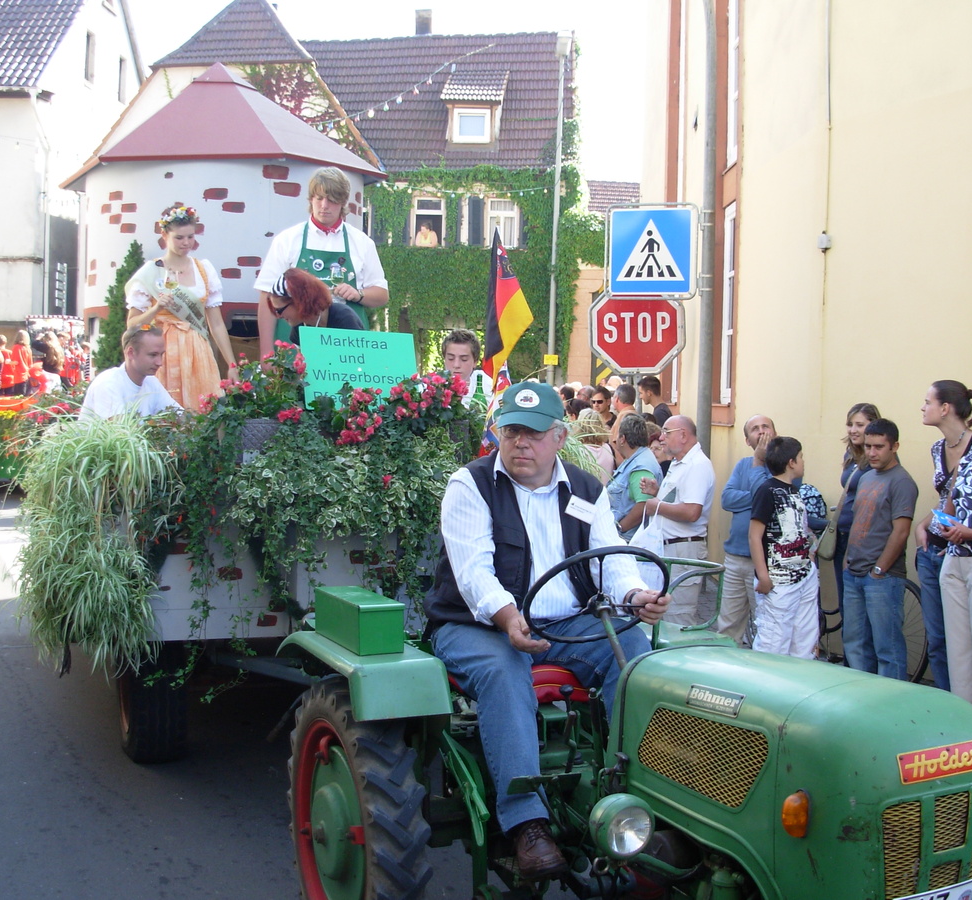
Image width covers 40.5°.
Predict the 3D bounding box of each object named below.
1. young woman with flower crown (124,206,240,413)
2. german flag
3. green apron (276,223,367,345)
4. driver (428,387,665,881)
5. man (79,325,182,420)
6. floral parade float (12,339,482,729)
[{"bbox_3d":[-1.415,-0.277,6.100,0.520,1.700,0.450,0,3,-14],"label":"young woman with flower crown"},{"bbox_3d":[0.090,-0.632,5.800,0.230,0.680,0.140,0,3,-10],"label":"german flag"},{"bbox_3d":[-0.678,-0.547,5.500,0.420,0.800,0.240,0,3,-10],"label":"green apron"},{"bbox_3d":[0.143,0.441,3.580,0.660,1.249,0.820,0,3,-22],"label":"driver"},{"bbox_3d":[-1.516,0.030,5.650,0.540,1.150,0.480,2,3,30],"label":"man"},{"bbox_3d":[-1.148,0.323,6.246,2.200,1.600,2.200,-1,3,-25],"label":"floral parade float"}]

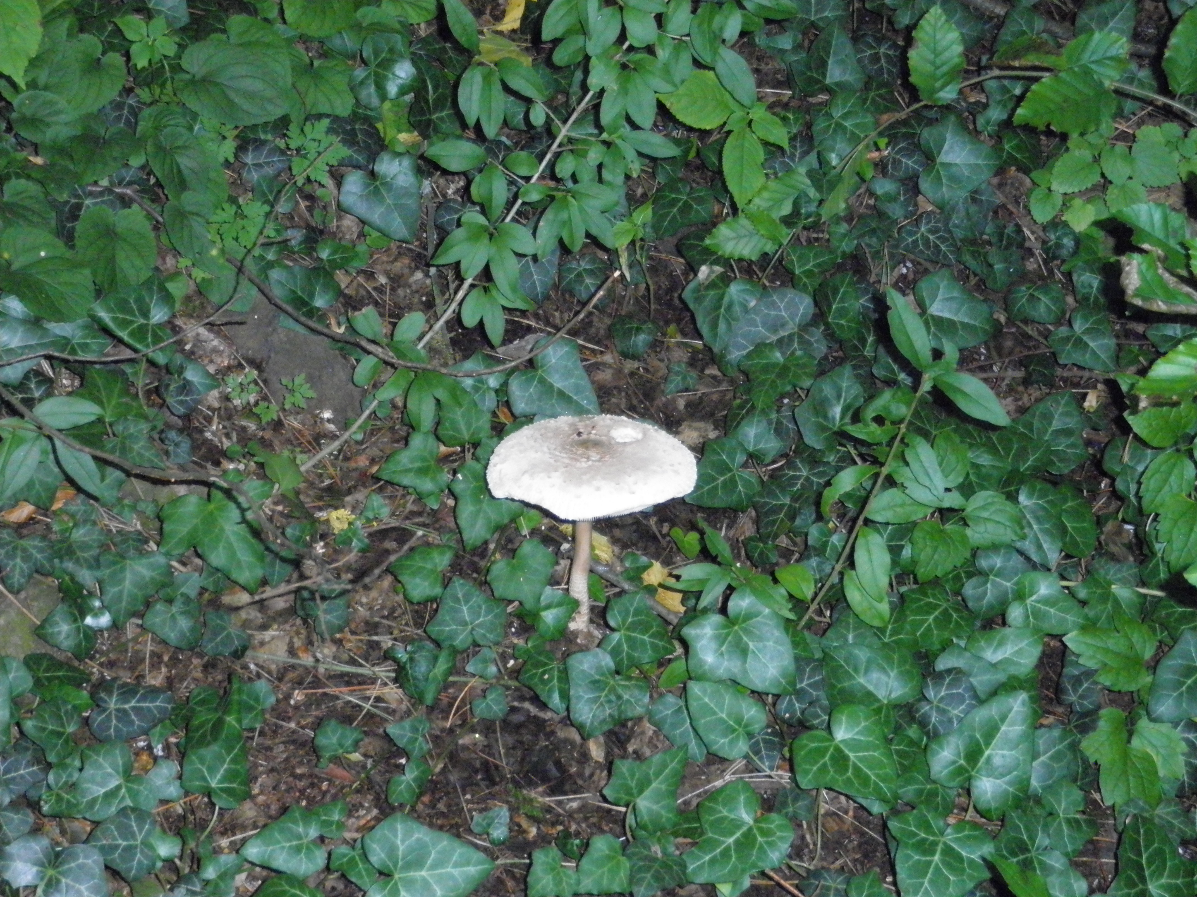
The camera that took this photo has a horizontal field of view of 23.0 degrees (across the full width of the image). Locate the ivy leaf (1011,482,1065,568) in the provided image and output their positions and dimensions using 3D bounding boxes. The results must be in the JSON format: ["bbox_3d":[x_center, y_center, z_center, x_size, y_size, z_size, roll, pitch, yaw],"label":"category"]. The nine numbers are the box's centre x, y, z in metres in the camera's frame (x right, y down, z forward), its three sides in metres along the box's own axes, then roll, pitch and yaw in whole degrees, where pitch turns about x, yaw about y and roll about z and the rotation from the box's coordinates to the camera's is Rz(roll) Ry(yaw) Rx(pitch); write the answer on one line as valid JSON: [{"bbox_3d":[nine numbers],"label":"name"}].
[{"bbox_3d":[0.283,0.050,1.897,0.046,0.012,0.065,-17,60,-10],"label":"ivy leaf"}]

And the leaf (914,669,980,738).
[{"bbox_3d":[0.216,0.156,1.777,0.047,0.010,0.050,20,60,12],"label":"leaf"}]

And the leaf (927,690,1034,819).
[{"bbox_3d":[0.229,0.171,1.704,0.060,0.016,0.079,30,62,18],"label":"leaf"}]

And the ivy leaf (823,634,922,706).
[{"bbox_3d":[0.164,0.134,1.780,0.053,0.013,0.061,-38,67,-20],"label":"ivy leaf"}]

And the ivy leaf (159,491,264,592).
[{"bbox_3d":[-0.246,0.061,1.863,0.061,0.014,0.092,-21,55,-16],"label":"ivy leaf"}]

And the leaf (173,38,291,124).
[{"bbox_3d":[-0.287,-0.293,2.353,0.111,0.015,0.098,19,51,16],"label":"leaf"}]

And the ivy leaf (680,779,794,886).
[{"bbox_3d":[0.081,0.248,1.857,0.078,0.015,0.064,-36,61,-24],"label":"ivy leaf"}]

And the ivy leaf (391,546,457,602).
[{"bbox_3d":[-0.119,0.085,1.950,0.041,0.015,0.048,4,52,3],"label":"ivy leaf"}]

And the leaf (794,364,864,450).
[{"bbox_3d":[0.169,-0.031,2.140,0.048,0.015,0.075,10,62,12],"label":"leaf"}]

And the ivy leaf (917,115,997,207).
[{"bbox_3d":[0.270,-0.215,2.205,0.060,0.011,0.078,0,68,0],"label":"ivy leaf"}]

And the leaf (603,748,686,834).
[{"bbox_3d":[0.035,0.206,1.799,0.059,0.015,0.067,33,59,23],"label":"leaf"}]

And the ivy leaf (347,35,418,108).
[{"bbox_3d":[-0.175,-0.307,2.402,0.069,0.015,0.081,27,59,17],"label":"ivy leaf"}]

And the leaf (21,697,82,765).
[{"bbox_3d":[-0.327,0.167,1.751,0.037,0.010,0.044,8,58,5],"label":"leaf"}]

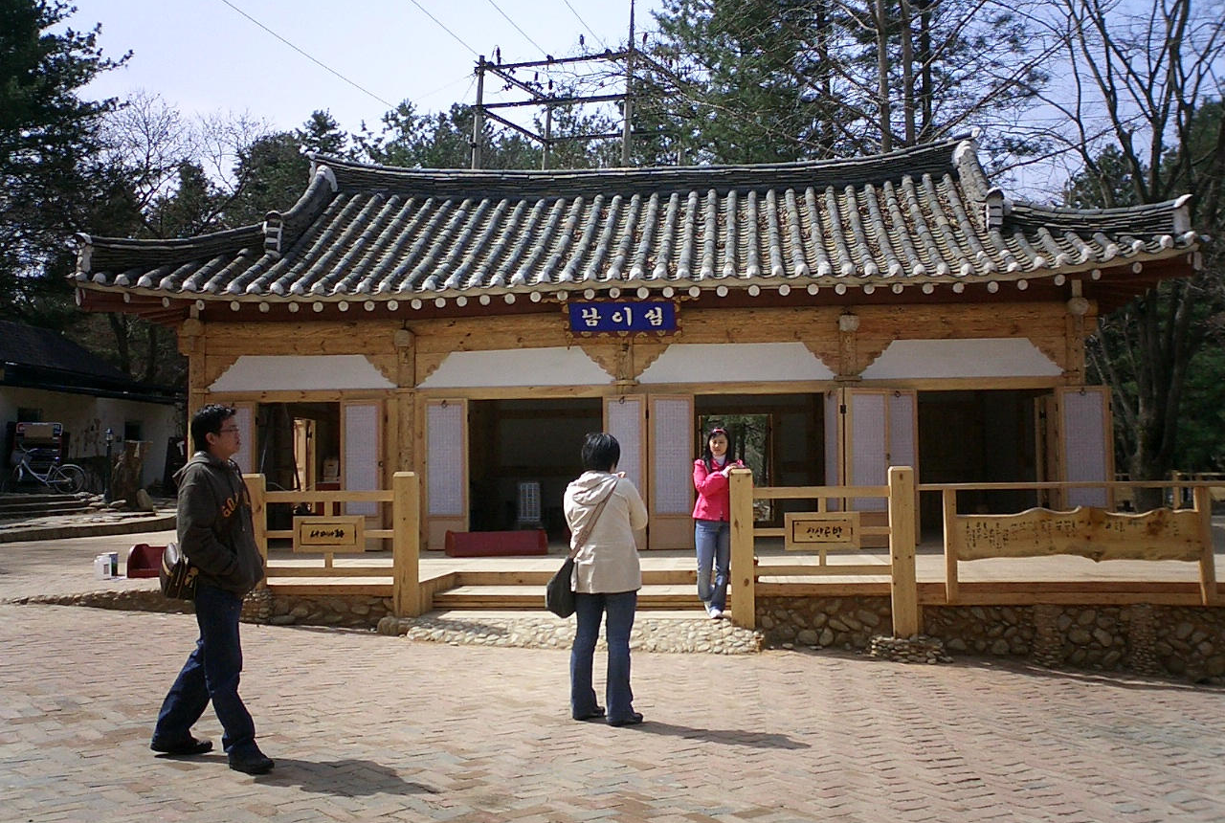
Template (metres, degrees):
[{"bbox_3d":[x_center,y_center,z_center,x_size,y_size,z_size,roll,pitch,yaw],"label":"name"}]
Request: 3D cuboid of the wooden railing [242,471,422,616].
[{"bbox_3d":[-2.402,1.144,11.337,1.540,1.220,0.200,-1,-2,6],"label":"wooden railing"}]

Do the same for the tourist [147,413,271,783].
[{"bbox_3d":[-1.926,0.835,6.295,0.580,1.720,0.480,-1,-2,16],"label":"tourist"}]

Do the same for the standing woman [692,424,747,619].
[{"bbox_3d":[0.883,0.903,10.740,0.470,1.580,0.360,-1,-2,7],"label":"standing woman"}]

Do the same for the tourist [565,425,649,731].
[{"bbox_3d":[-0.031,0.916,7.244,0.500,1.590,0.420,-2,-3,19],"label":"tourist"}]

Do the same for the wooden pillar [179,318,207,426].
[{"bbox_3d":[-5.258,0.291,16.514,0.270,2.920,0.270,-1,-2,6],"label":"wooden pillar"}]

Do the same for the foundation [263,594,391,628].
[{"bbox_3d":[-2.437,1.743,11.488,1.180,0.300,0.350,-1,-2,6],"label":"foundation"}]

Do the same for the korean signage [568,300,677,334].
[{"bbox_3d":[0.114,-1.126,15.638,1.330,0.410,0.100,-1,16,6],"label":"korean signage"}]

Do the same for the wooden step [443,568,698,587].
[{"bbox_3d":[-0.172,1.578,12.301,2.770,0.140,0.400,-1,-2,6],"label":"wooden step"}]

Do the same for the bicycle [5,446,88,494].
[{"bbox_3d":[-11.889,1.236,27.500,1.680,1.020,0.550,0,-2,-16],"label":"bicycle"}]

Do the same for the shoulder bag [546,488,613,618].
[{"bbox_3d":[-0.177,0.778,7.215,0.370,0.700,0.280,-2,-3,20],"label":"shoulder bag"}]

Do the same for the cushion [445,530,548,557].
[{"bbox_3d":[-1.340,1.496,14.941,1.080,0.300,0.450,0,-2,-12],"label":"cushion"}]

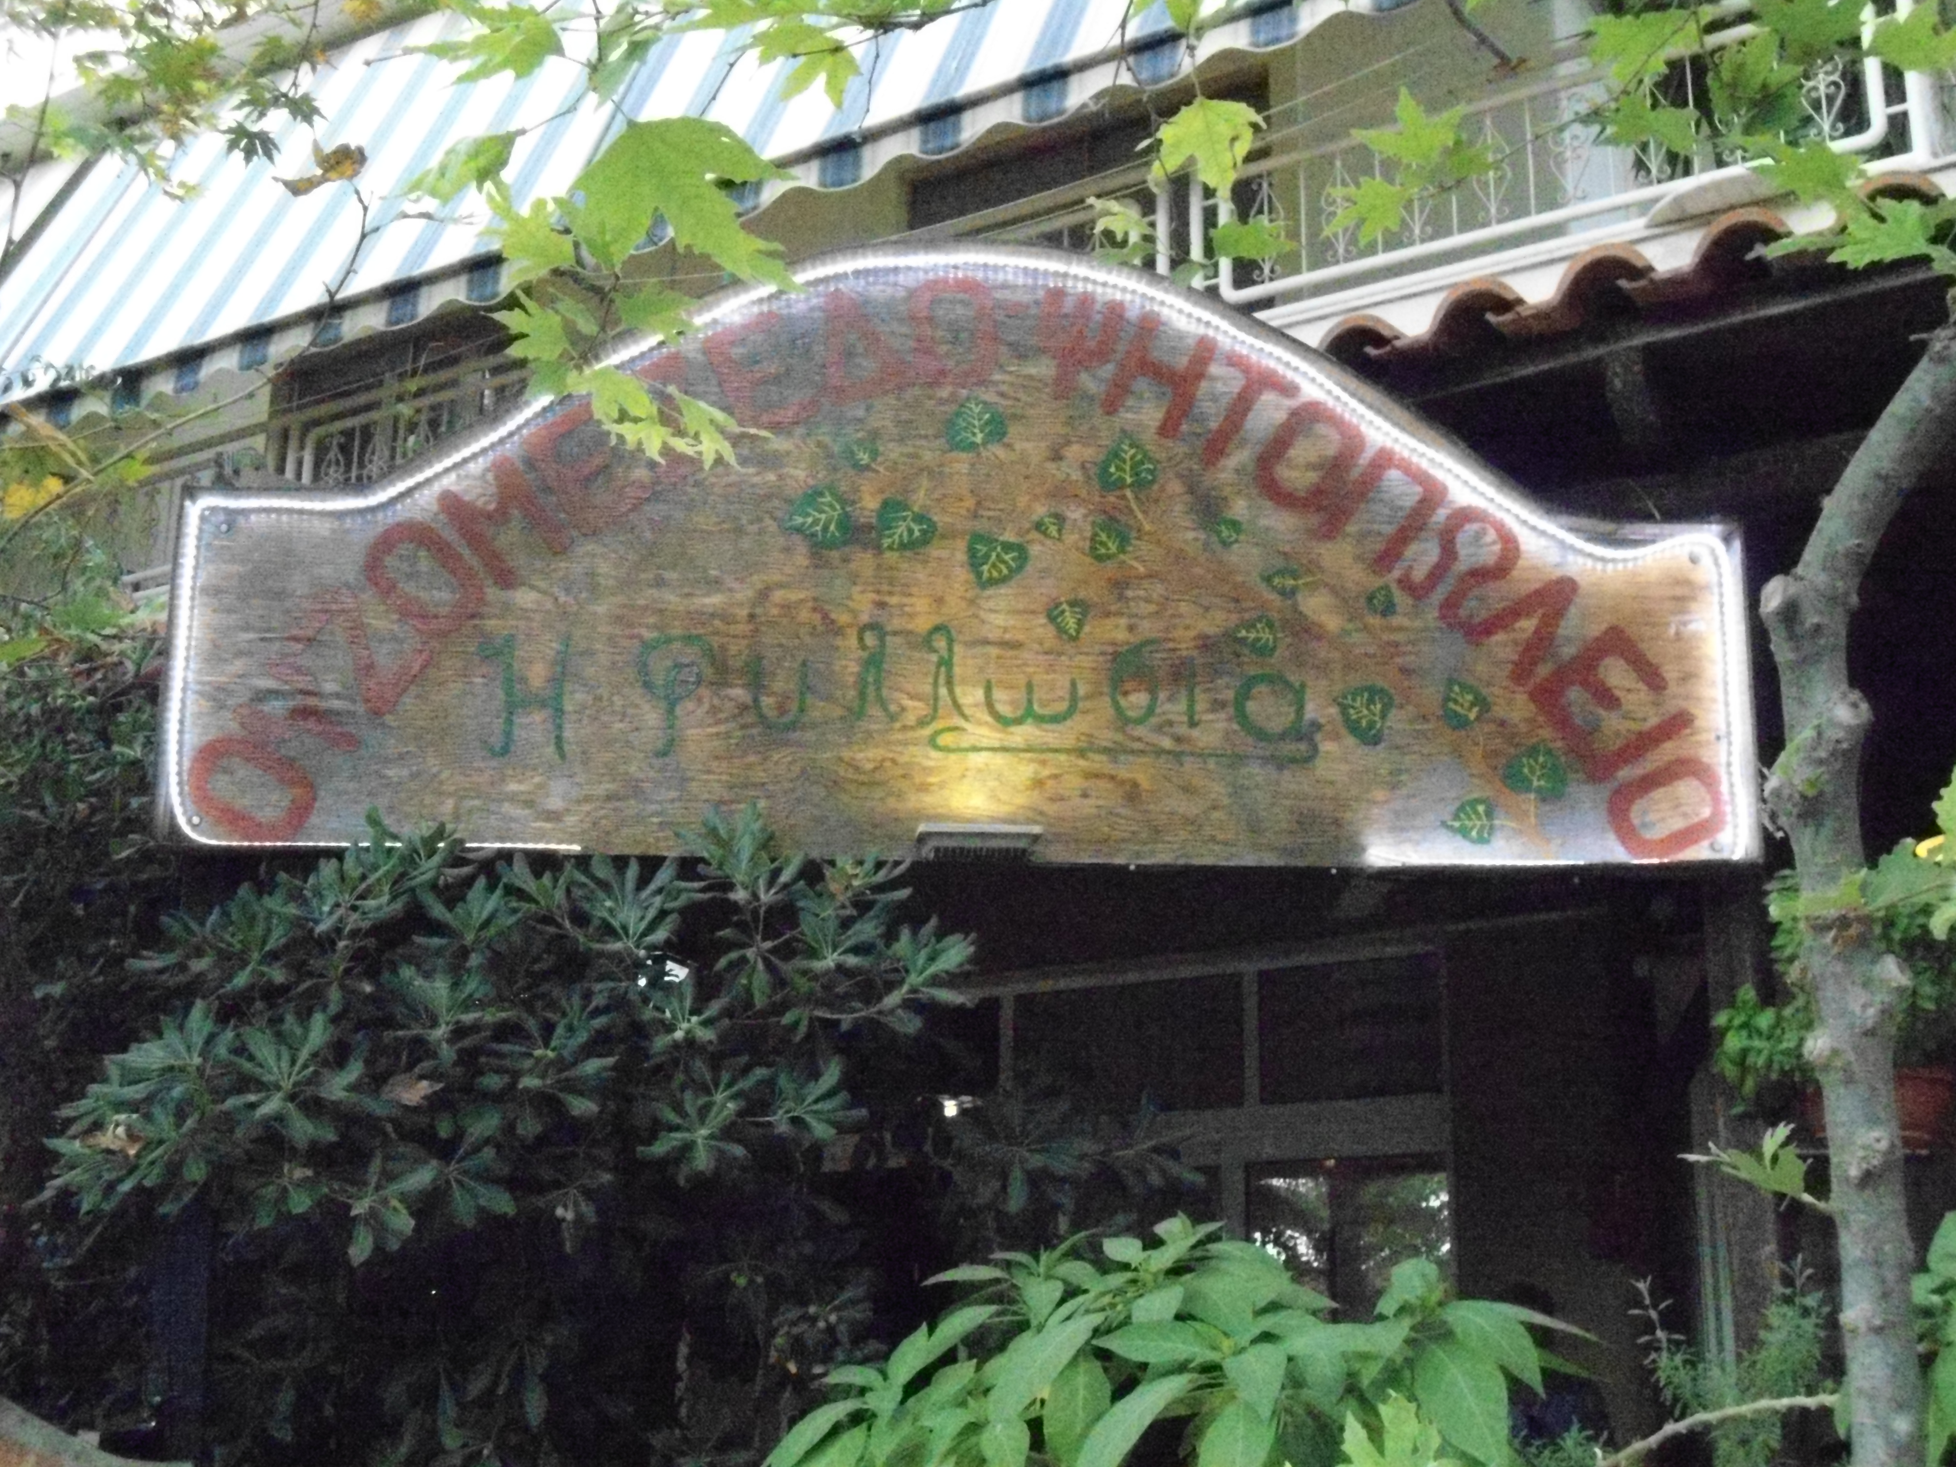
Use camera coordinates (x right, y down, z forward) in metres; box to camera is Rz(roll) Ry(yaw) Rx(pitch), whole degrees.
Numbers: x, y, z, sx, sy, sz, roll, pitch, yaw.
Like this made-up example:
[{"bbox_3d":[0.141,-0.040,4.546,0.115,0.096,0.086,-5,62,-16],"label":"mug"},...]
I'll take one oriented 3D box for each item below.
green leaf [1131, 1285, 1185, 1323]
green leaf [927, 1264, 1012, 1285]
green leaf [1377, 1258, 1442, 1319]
[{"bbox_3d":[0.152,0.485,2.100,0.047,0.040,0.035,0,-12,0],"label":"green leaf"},{"bbox_3d":[-0.007,0.468,2.150,0.075,0.019,0.035,0,-12,0],"label":"green leaf"},{"bbox_3d":[0.373,0.480,2.150,0.056,0.052,0.035,0,-12,0],"label":"green leaf"}]

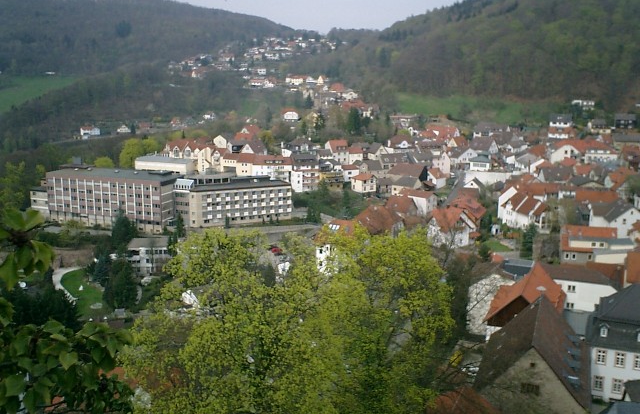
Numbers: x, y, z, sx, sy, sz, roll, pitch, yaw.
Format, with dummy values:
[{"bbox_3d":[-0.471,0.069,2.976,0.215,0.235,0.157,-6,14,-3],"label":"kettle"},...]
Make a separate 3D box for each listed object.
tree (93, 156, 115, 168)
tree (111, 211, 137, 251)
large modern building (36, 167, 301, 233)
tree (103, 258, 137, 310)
[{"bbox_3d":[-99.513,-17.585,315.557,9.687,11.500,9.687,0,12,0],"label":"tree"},{"bbox_3d":[-71.611,9.210,250.726,9.163,14.747,9.163,0,12,0],"label":"tree"},{"bbox_3d":[-66.761,-3.867,281.643,110.465,22.500,33.828,1,12,5],"label":"large modern building"},{"bbox_3d":[-61.346,23.646,210.867,9.864,16.167,9.864,0,12,0],"label":"tree"}]

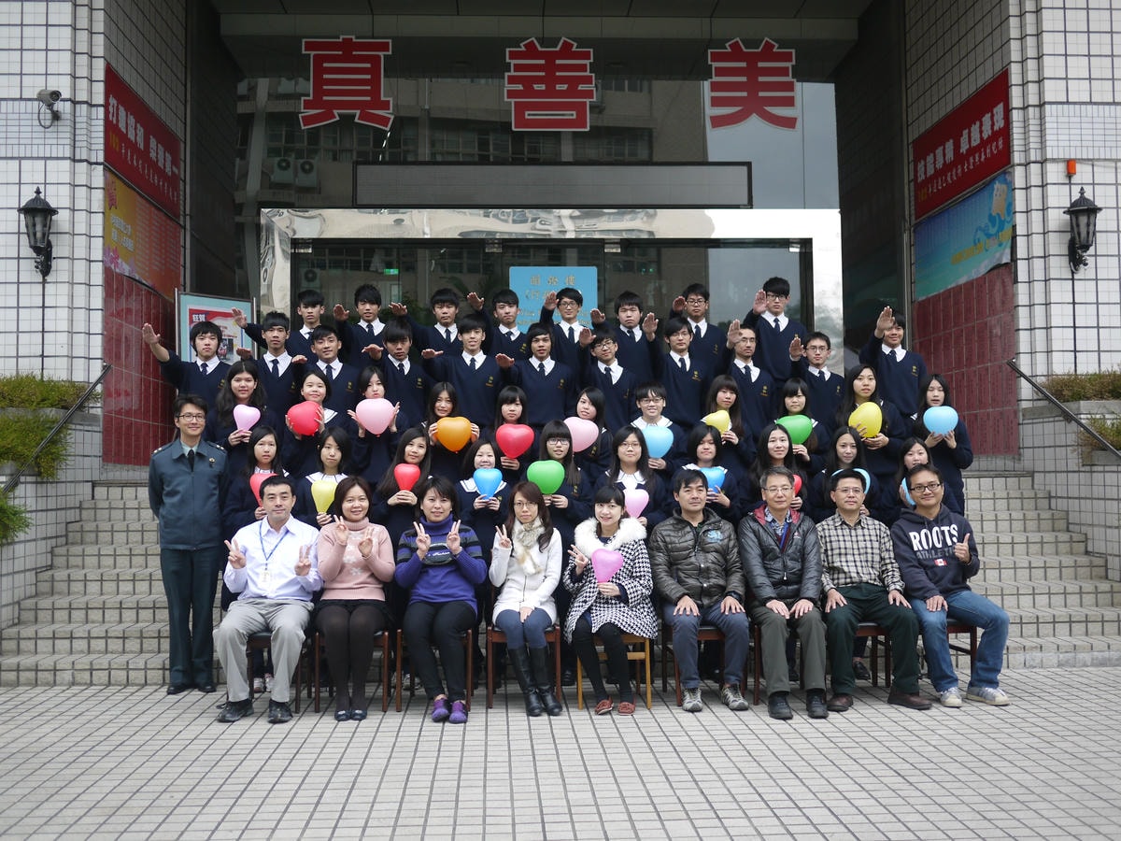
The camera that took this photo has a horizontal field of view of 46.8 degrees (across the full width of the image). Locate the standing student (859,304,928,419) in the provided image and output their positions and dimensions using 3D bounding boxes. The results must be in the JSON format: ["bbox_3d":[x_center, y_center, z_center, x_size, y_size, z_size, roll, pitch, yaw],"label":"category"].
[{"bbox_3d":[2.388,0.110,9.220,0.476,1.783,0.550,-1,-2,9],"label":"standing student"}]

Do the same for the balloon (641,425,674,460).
[{"bbox_3d":[0.631,0.145,8.375,0.206,0.223,0.150,-1,-2,1],"label":"balloon"}]

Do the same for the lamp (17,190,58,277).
[{"bbox_3d":[-4.162,-1.507,10.311,0.313,0.698,0.330,0,-2,-3],"label":"lamp"}]

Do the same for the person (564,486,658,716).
[{"bbox_3d":[0.285,0.973,7.246,0.519,1.204,0.720,-1,-2,2],"label":"person"}]

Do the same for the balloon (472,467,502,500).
[{"bbox_3d":[-0.426,0.376,7.620,0.176,0.198,0.130,0,-2,-3],"label":"balloon"}]

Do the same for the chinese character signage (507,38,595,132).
[{"bbox_3d":[-0.107,-3.682,14.200,1.000,1.020,0.040,0,-2,-3],"label":"chinese character signage"}]

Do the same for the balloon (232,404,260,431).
[{"bbox_3d":[-1.948,-0.003,8.050,0.168,0.185,0.120,0,-2,-6],"label":"balloon"}]

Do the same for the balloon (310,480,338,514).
[{"bbox_3d":[-1.359,0.442,7.480,0.160,0.200,0.120,0,-2,-5],"label":"balloon"}]

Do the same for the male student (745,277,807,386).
[{"bbox_3d":[1.641,-0.192,9.793,0.523,1.813,0.520,0,-2,-3],"label":"male student"}]

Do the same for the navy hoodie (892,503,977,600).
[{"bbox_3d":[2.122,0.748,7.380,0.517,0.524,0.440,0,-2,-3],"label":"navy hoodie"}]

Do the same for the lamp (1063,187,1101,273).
[{"bbox_3d":[4.332,-1.588,10.760,0.317,0.698,0.330,0,-2,-3],"label":"lamp"}]

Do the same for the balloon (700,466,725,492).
[{"bbox_3d":[0.887,0.349,7.570,0.155,0.170,0.115,0,-2,-1],"label":"balloon"}]

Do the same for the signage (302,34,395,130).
[{"bbox_3d":[-2.243,-3.550,13.615,0.955,0.992,0.080,0,-2,-3],"label":"signage"}]

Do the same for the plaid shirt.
[{"bbox_3d":[1.683,0.743,7.280,0.490,0.460,0.360,0,-2,0],"label":"plaid shirt"}]

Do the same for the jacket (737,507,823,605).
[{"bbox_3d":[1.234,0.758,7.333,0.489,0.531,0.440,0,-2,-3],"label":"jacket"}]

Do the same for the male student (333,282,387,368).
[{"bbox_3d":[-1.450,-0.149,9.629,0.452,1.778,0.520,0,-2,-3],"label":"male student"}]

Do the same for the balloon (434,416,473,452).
[{"bbox_3d":[-0.680,0.090,8.307,0.227,0.234,0.160,0,-2,-4],"label":"balloon"}]

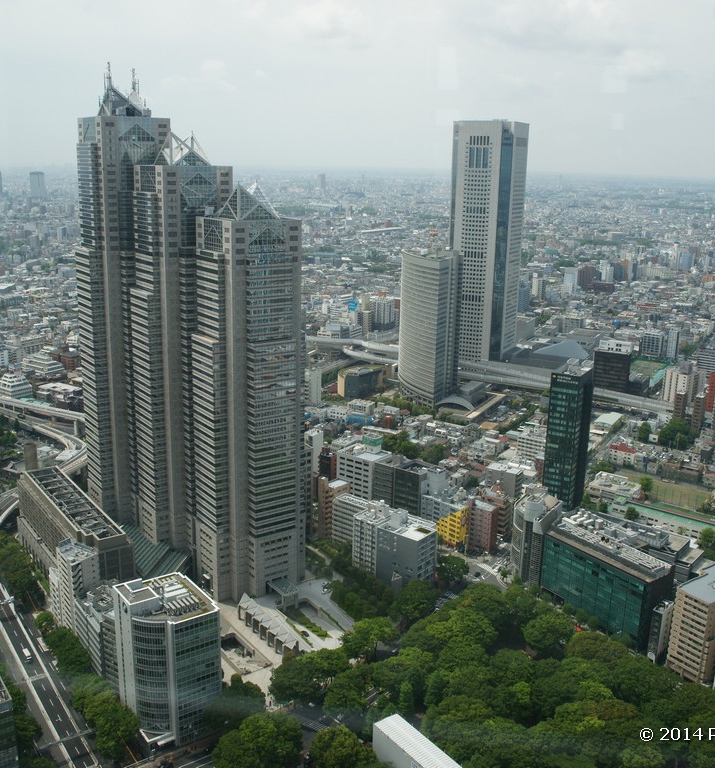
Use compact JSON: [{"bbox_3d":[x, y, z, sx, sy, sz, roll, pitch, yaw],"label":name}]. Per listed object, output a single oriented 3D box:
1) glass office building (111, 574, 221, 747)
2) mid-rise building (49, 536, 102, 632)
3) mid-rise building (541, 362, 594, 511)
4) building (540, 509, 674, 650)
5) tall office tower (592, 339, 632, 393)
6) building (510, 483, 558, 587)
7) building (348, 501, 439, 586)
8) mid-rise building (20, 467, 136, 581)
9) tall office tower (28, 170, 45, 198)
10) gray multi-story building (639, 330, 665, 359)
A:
[{"bbox_3d":[-70.200,100.670,309.020,25.200,49.500,33.900,-10,19,-36],"label":"glass office building"},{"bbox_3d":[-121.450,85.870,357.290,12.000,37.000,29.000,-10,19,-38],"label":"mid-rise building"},{"bbox_3d":[124.880,32.060,497.510,16.400,86.000,31.000,9,16,27],"label":"mid-rise building"},{"bbox_3d":[117.170,91.260,389.380,24.500,38.500,56.400,-10,19,-36],"label":"building"},{"bbox_3d":[224.270,-11.430,731.610,29.000,50.000,21.500,8,16,23],"label":"tall office tower"},{"bbox_3d":[89.020,74.590,416.810,18.000,41.000,36.000,8,16,26],"label":"building"},{"bbox_3d":[18.340,82.450,423.830,40.700,29.500,16.800,13,19,37],"label":"building"},{"bbox_3d":[-145.460,72.670,418.020,24.500,31.000,107.000,-10,18,-36],"label":"mid-rise building"},{"bbox_3d":[-1454.090,-894.000,3785.340,46.000,134.000,42.000,4,15,9],"label":"tall office tower"},{"bbox_3d":[335.330,-45.270,940.400,18.700,24.300,13.000,13,19,37],"label":"gray multi-story building"}]

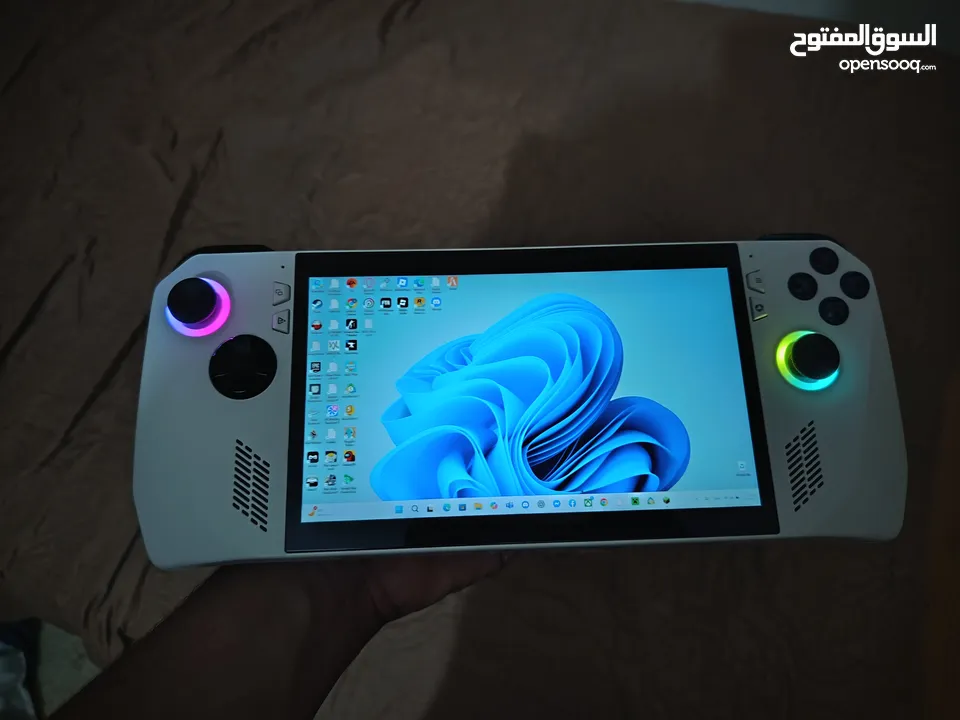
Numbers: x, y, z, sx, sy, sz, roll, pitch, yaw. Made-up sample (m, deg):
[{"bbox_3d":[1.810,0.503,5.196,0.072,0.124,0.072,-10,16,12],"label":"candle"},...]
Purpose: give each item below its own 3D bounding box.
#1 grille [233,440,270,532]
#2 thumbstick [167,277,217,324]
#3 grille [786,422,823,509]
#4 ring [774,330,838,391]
[{"bbox_3d":[-0.077,0.042,0.224,0.012,0.002,0.032,-2,75,-2],"label":"grille"},{"bbox_3d":[-0.101,-0.020,0.235,0.017,0.007,0.017,-2,75,-2],"label":"thumbstick"},{"bbox_3d":[0.112,0.037,0.231,0.012,0.002,0.032,-2,75,-2],"label":"grille"},{"bbox_3d":[0.118,0.000,0.240,0.022,0.004,0.022,0,75,-2],"label":"ring"}]

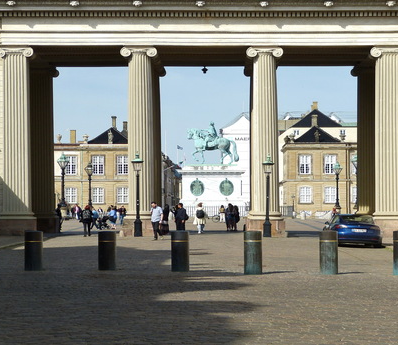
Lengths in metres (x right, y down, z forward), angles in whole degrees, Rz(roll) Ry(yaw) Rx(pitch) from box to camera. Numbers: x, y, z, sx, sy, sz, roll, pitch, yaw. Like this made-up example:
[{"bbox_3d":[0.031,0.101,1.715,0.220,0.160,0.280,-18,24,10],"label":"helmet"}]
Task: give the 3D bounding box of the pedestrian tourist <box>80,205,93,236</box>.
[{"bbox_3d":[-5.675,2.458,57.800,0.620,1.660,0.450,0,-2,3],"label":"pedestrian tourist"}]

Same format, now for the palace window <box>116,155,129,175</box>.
[{"bbox_3d":[-11.239,-1.139,169.000,2.000,2.950,0.300,0,-2,1],"label":"palace window"}]

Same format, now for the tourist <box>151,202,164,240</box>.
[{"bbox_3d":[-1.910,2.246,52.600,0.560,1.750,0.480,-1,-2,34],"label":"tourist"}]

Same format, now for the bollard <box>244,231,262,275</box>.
[{"bbox_3d":[1.217,1.820,25.800,0.400,0.980,0.400,0,-2,1],"label":"bollard"}]

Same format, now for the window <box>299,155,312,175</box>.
[{"bbox_3d":[15.499,-1.118,166.000,1.850,2.900,0.300,0,-2,1],"label":"window"}]

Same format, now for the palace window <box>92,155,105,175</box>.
[{"bbox_3d":[-14.847,-1.139,169.000,2.000,2.950,0.300,0,-2,1],"label":"palace window"}]

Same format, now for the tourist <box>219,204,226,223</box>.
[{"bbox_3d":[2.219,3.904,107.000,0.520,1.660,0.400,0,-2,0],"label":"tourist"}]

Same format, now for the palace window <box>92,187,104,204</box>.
[{"bbox_3d":[-14.247,3.260,162.000,1.700,2.450,0.250,0,-2,1],"label":"palace window"}]

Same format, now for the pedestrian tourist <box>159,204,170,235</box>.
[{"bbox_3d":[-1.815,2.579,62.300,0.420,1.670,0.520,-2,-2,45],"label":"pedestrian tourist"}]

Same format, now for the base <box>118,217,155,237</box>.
[{"bbox_3d":[-3.129,2.880,60.400,2.050,1.000,2.000,0,-2,1],"label":"base"}]

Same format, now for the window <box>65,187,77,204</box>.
[{"bbox_3d":[-19.574,3.588,176.000,1.863,2.572,0.250,0,-2,1],"label":"window"}]

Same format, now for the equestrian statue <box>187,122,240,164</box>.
[{"bbox_3d":[1.586,-3.172,125.000,5.700,4.650,1.700,0,-2,1],"label":"equestrian statue"}]

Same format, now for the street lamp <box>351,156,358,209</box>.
[{"bbox_3d":[18.526,1.442,134.000,1.300,7.000,1.300,0,-2,1],"label":"street lamp"}]

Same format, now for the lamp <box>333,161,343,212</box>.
[{"bbox_3d":[16.554,1.964,136.000,1.080,6.300,1.080,0,-2,1],"label":"lamp"}]

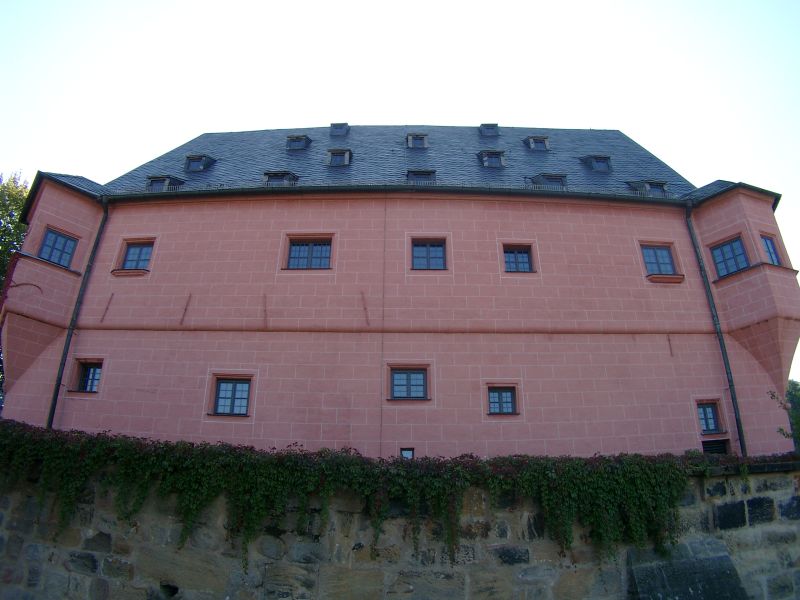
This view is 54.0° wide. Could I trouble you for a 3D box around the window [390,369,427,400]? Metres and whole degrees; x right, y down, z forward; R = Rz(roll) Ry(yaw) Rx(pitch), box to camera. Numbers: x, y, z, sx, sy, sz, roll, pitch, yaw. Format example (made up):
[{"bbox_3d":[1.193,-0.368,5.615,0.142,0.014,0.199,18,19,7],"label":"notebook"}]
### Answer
[{"bbox_3d":[0.241,2.403,22.379,1.011,0.924,0.150,0,-31,0],"label":"window"}]

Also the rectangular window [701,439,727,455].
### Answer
[{"bbox_3d":[8.565,4.018,21.408,0.619,0.455,0.150,0,-31,0],"label":"rectangular window"}]

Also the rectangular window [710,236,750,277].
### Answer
[{"bbox_3d":[9.816,-1.261,23.382,0.934,1.114,0.150,-24,-39,33],"label":"rectangular window"}]

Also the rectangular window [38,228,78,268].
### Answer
[{"bbox_3d":[-10.498,-1.584,24.184,0.947,0.990,0.150,24,-38,-33],"label":"rectangular window"}]

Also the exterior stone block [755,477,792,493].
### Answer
[{"bbox_3d":[6.290,3.201,13.370,0.612,0.217,0.300,2,-32,-3],"label":"exterior stone block"}]

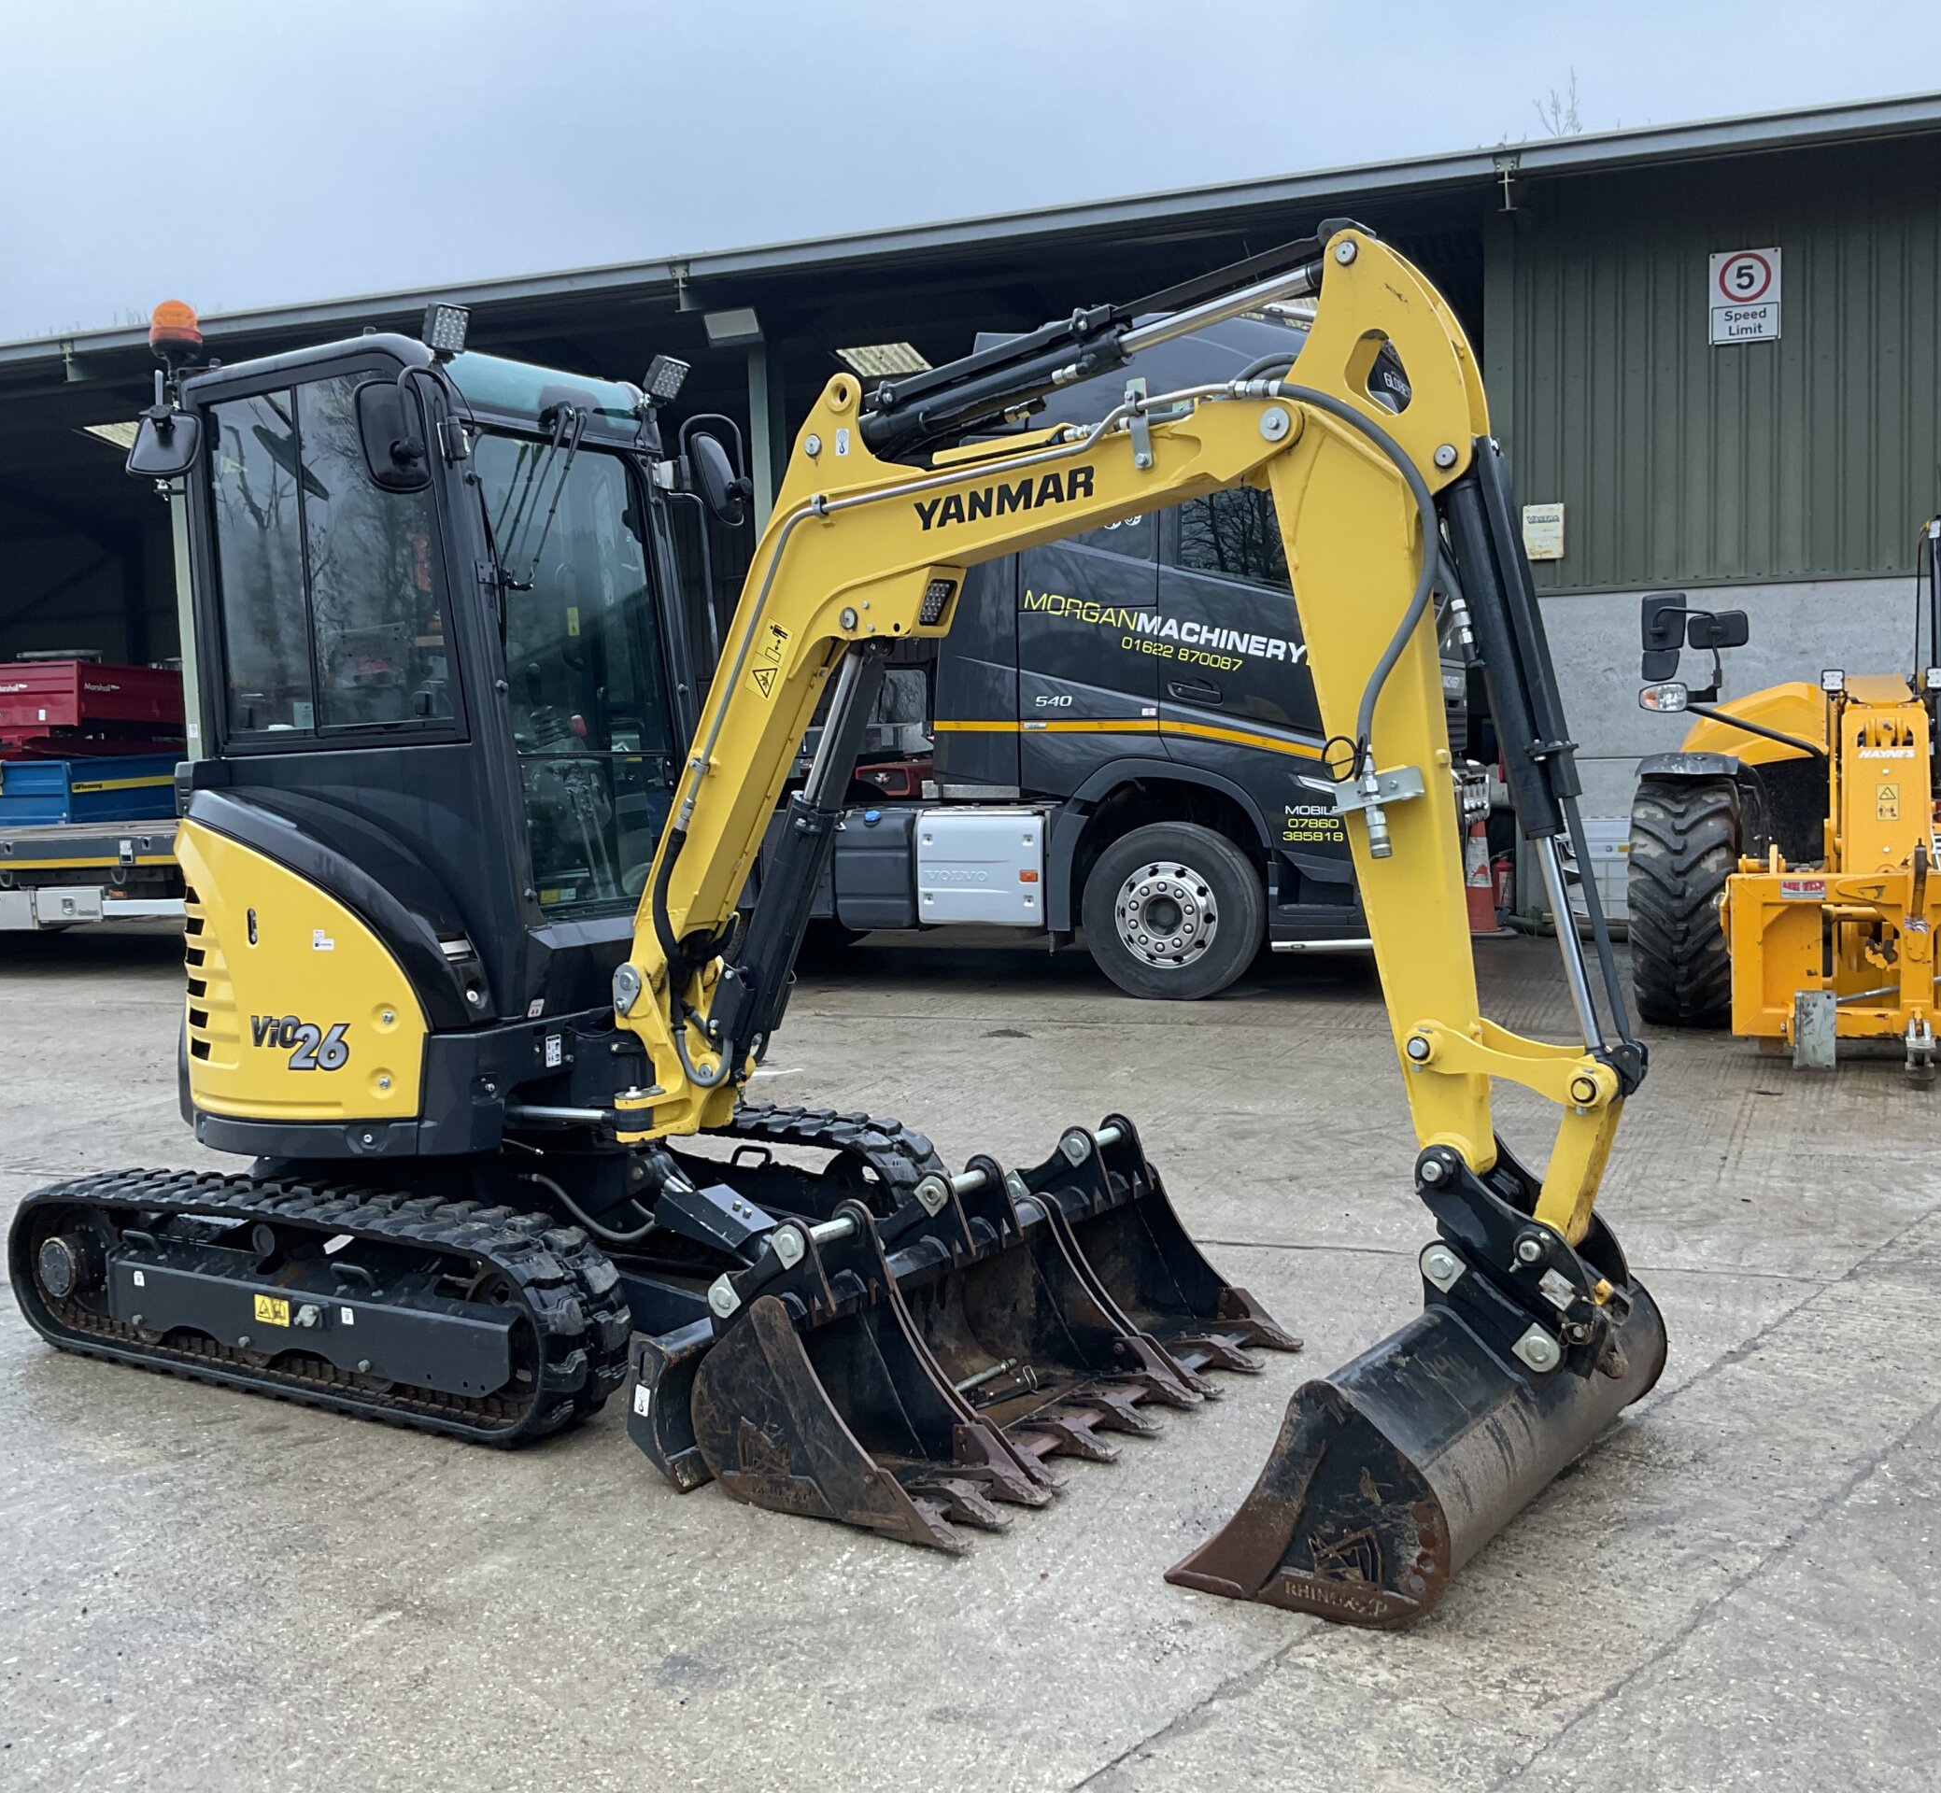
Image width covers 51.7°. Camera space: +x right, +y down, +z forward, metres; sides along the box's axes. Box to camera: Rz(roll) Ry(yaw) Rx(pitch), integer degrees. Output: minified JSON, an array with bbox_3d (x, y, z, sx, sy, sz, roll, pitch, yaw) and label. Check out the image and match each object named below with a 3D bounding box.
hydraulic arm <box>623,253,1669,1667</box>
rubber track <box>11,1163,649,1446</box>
[{"bbox_3d":[0.187,-0.070,4.218,2.410,2.440,1.220,1,5,32],"label":"hydraulic arm"},{"bbox_3d":[-1.605,0.942,4.774,1.897,0.454,0.256,1,5,32],"label":"rubber track"}]

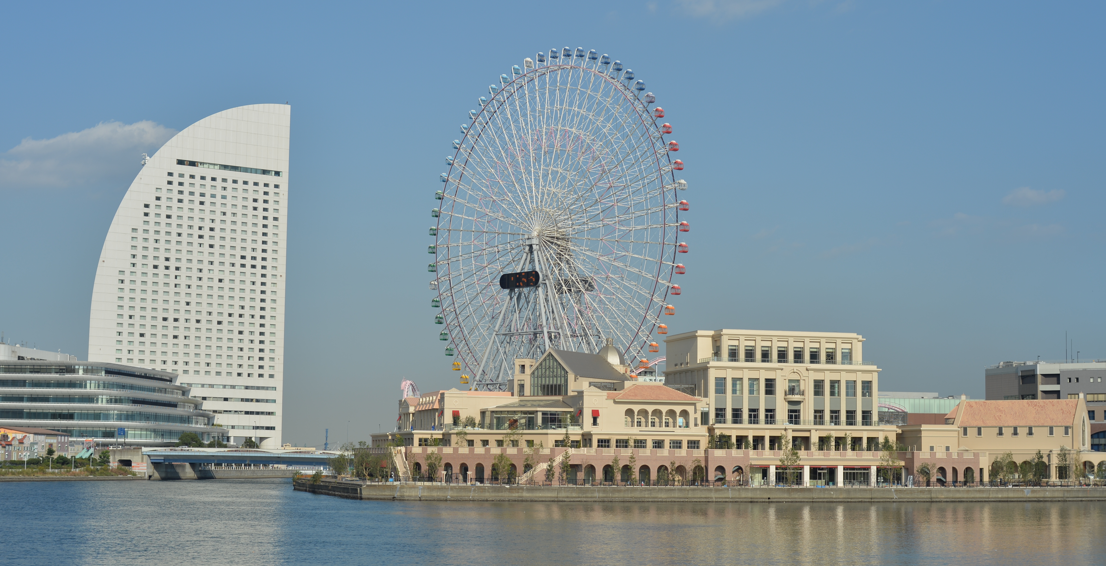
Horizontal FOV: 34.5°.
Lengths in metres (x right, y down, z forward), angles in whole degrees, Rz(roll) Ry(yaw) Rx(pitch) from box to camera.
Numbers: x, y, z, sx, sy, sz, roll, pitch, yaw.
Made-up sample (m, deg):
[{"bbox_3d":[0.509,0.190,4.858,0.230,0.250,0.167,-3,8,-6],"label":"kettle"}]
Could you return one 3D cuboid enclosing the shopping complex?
[{"bbox_3d":[31.372,24.318,337.946,128.077,28.102,56.000,2,-6,-14],"label":"shopping complex"}]

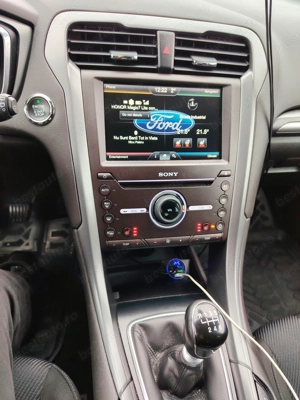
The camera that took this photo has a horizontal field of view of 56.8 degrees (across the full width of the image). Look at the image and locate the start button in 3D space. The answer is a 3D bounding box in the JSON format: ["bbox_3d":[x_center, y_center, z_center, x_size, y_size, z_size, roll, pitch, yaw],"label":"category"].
[{"bbox_3d":[-0.144,-0.118,0.364,0.037,0.038,0.013,-9,16,-14],"label":"start button"}]

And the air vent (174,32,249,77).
[{"bbox_3d":[0.086,-0.201,0.396,0.110,0.052,0.027,-2,11,-12],"label":"air vent"}]

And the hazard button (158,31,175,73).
[{"bbox_3d":[0.021,-0.200,0.379,0.021,0.051,0.015,-2,11,-12],"label":"hazard button"}]

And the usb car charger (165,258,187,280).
[{"bbox_3d":[0.041,0.118,0.485,0.033,0.036,0.033,-2,86,-12],"label":"usb car charger"}]

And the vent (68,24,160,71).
[{"bbox_3d":[-0.048,-0.198,0.368,0.117,0.054,0.027,-2,11,-12],"label":"vent"}]

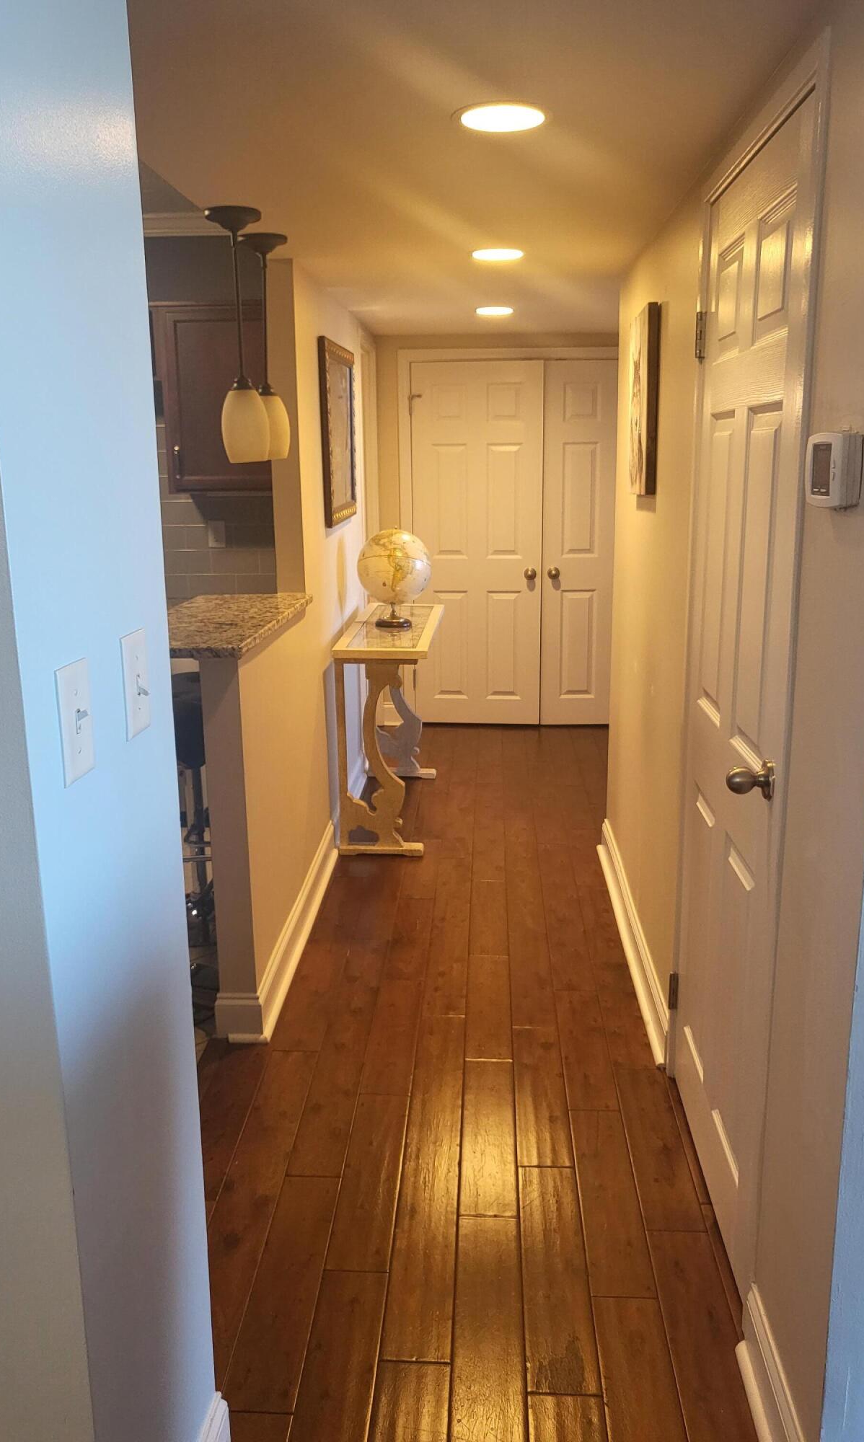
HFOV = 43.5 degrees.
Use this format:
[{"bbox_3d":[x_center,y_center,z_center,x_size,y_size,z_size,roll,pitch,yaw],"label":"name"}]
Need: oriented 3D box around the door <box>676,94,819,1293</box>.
[{"bbox_3d":[0.598,0.000,2.113,0.045,2.030,0.765,0,14,3],"label":"door"}]

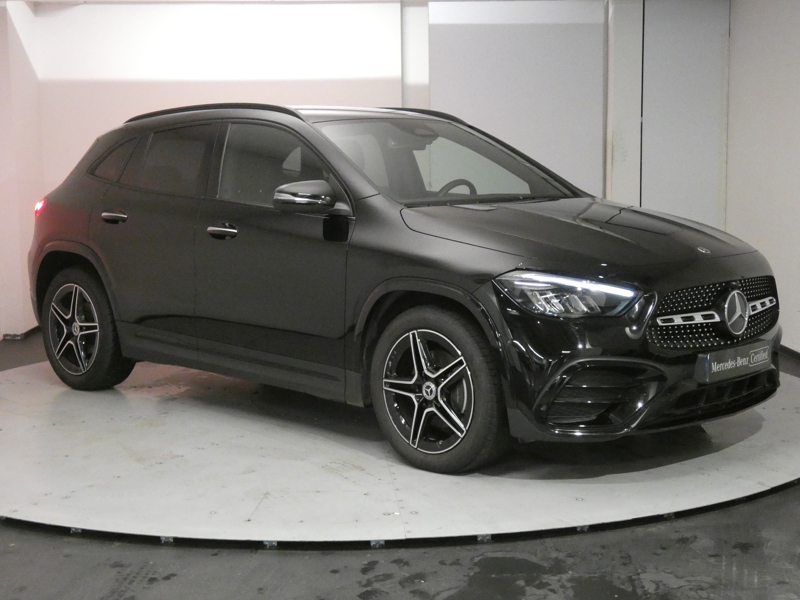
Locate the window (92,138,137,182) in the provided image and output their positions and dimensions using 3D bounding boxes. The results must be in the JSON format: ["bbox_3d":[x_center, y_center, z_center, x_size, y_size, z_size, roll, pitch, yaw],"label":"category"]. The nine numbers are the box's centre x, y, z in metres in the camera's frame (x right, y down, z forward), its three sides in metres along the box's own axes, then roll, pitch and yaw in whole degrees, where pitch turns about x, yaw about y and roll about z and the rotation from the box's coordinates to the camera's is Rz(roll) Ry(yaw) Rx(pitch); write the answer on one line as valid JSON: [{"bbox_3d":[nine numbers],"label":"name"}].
[{"bbox_3d":[-1.627,-0.796,6.568,0.050,0.260,0.370,22,-9,-38],"label":"window"}]

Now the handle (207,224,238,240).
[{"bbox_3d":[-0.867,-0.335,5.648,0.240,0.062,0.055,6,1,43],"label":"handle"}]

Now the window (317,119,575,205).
[{"bbox_3d":[0.217,-0.720,5.795,1.340,0.110,0.860,-8,38,-46],"label":"window"}]

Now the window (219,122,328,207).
[{"bbox_3d":[-0.596,-0.647,5.558,0.920,0.450,0.060,6,-14,43],"label":"window"}]

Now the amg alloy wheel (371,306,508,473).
[{"bbox_3d":[0.175,0.365,4.859,0.715,0.715,0.240,6,9,43],"label":"amg alloy wheel"}]

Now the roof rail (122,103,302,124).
[{"bbox_3d":[-1.030,-0.980,6.136,1.620,0.120,0.080,6,9,43],"label":"roof rail"}]

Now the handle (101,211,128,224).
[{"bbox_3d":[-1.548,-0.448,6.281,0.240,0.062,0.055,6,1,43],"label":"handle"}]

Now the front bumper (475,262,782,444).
[{"bbox_3d":[1.163,0.195,5.013,0.660,0.620,1.800,6,9,43],"label":"front bumper"}]

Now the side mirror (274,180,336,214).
[{"bbox_3d":[-0.409,-0.463,5.169,0.210,0.150,0.230,6,9,43],"label":"side mirror"}]

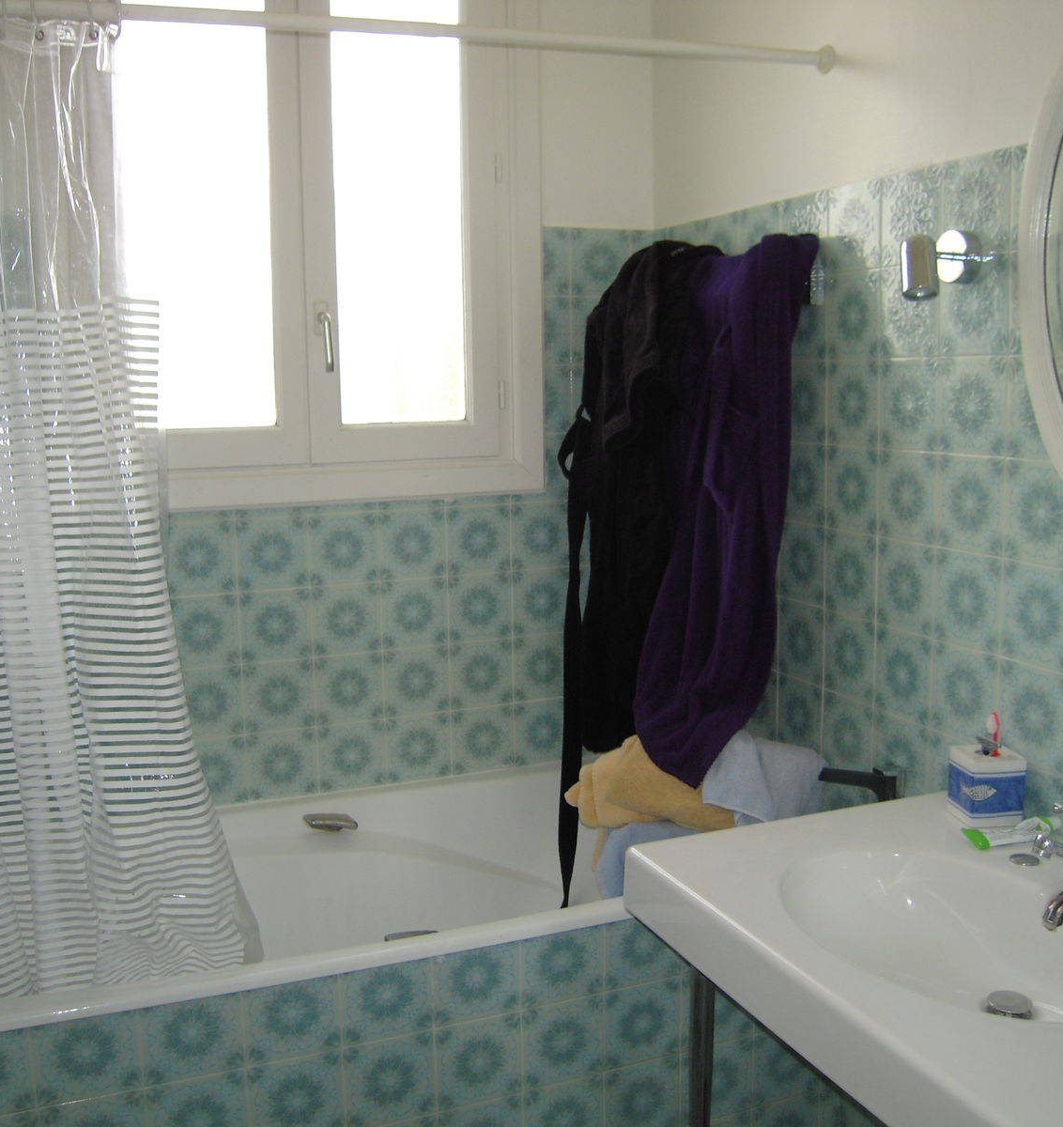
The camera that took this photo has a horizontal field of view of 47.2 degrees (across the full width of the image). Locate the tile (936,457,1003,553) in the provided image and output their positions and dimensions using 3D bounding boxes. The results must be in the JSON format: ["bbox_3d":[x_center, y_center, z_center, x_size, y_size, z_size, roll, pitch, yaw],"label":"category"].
[{"bbox_3d":[0.678,-0.091,1.874,0.010,0.150,0.150,-4,9,-21],"label":"tile"}]

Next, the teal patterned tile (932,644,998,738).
[{"bbox_3d":[0.686,0.206,1.920,0.010,0.150,0.150,-4,9,-21],"label":"teal patterned tile"}]

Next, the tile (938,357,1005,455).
[{"bbox_3d":[0.687,-0.242,1.887,0.010,0.150,0.150,-4,9,-21],"label":"tile"}]

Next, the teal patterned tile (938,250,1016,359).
[{"bbox_3d":[0.684,-0.391,1.865,0.010,0.150,0.150,-4,9,-21],"label":"teal patterned tile"}]

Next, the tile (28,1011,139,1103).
[{"bbox_3d":[-0.644,0.706,1.762,0.150,0.150,0.010,-4,9,-21],"label":"tile"}]

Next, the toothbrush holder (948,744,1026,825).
[{"bbox_3d":[0.680,0.334,1.823,0.082,0.099,0.080,-2,8,-8],"label":"toothbrush holder"}]

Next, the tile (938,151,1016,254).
[{"bbox_3d":[0.667,-0.535,1.815,0.010,0.150,0.150,-4,9,-21],"label":"tile"}]

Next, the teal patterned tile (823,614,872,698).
[{"bbox_3d":[0.574,0.169,2.192,0.010,0.148,0.148,-4,9,-21],"label":"teal patterned tile"}]

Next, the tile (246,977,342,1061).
[{"bbox_3d":[-0.369,0.694,1.863,0.150,0.140,0.010,-4,9,-21],"label":"tile"}]

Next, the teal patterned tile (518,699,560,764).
[{"bbox_3d":[0.030,0.390,2.824,0.149,0.148,0.010,-4,9,-21],"label":"teal patterned tile"}]

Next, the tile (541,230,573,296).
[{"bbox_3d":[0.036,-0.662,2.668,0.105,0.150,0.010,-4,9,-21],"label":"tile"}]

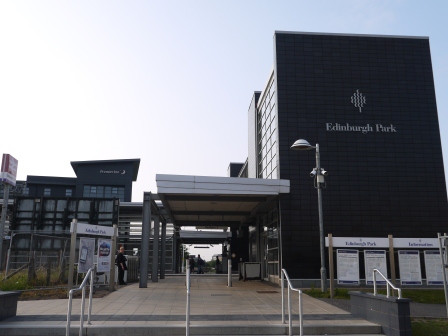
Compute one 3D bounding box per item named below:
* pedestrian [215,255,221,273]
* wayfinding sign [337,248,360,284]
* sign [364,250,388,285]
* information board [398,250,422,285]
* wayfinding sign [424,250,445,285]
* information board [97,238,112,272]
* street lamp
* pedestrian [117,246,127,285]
[{"bbox_3d":[-0.565,9.501,43.188,0.400,1.700,0.500,-3,-13,15],"label":"pedestrian"},{"bbox_3d":[4.096,3.268,14.452,0.730,1.120,0.060,1,-13,-4],"label":"wayfinding sign"},{"bbox_3d":[5.037,3.294,14.523,0.730,1.120,0.060,1,-13,-4],"label":"sign"},{"bbox_3d":[6.193,3.324,14.610,0.730,1.120,0.060,1,-13,-4],"label":"information board"},{"bbox_3d":[7.100,3.340,14.680,0.730,1.120,0.060,1,-13,-4],"label":"wayfinding sign"},{"bbox_3d":[-4.107,3.033,15.200,0.060,1.120,0.730,-6,-14,24],"label":"information board"},{"bbox_3d":[3.315,1.747,16.899,1.320,5.850,0.720,1,-13,-4],"label":"street lamp"},{"bbox_3d":[-4.652,4.477,20.087,0.400,1.690,0.500,-3,-13,15],"label":"pedestrian"}]

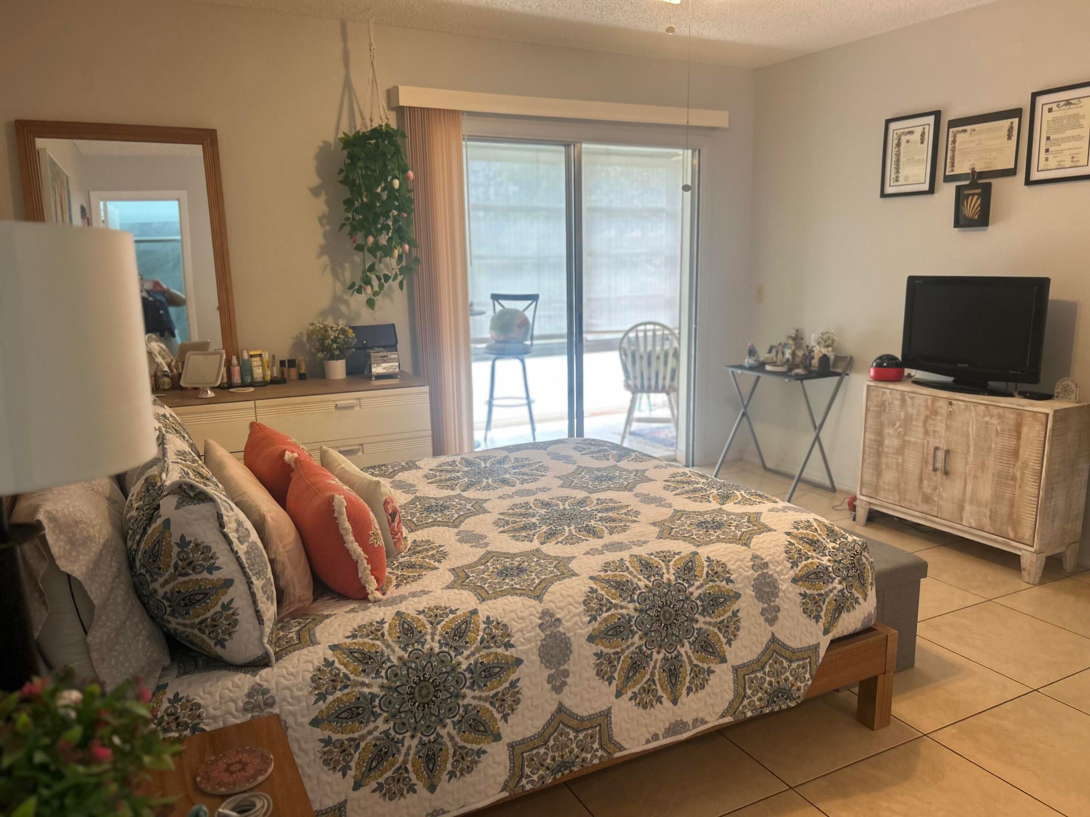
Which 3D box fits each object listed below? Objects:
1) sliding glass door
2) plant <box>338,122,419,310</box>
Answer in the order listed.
[{"bbox_3d":[0.145,-0.513,4.731,1.777,1.974,0.105,-6,11,-26],"label":"sliding glass door"},{"bbox_3d":[-0.780,-0.887,3.837,0.340,0.860,0.330,-6,12,-27],"label":"plant"}]

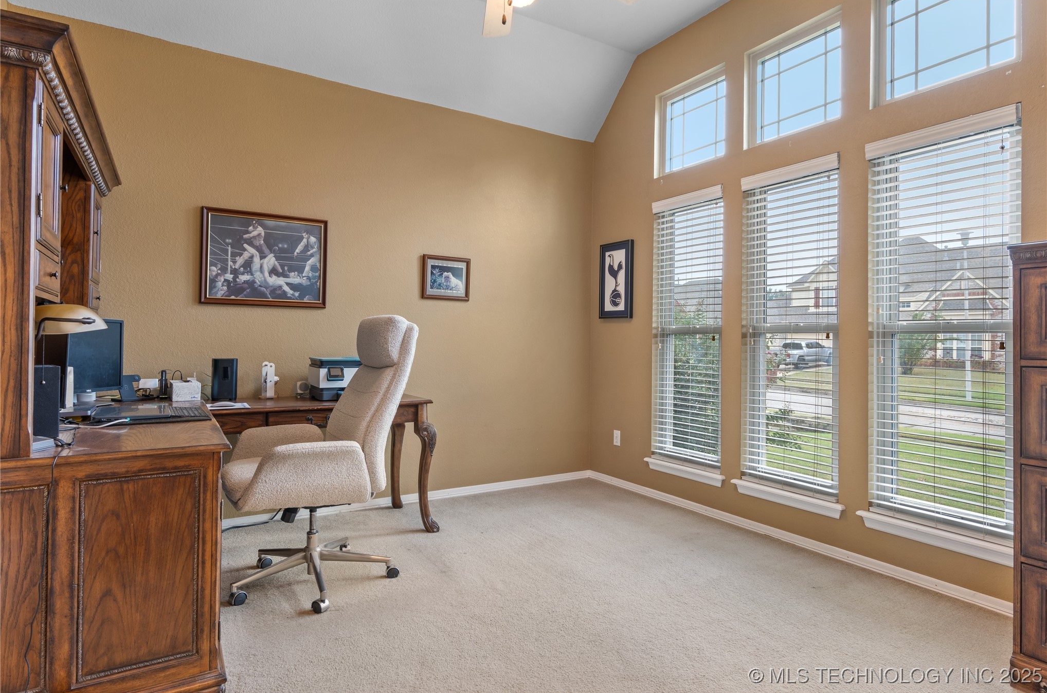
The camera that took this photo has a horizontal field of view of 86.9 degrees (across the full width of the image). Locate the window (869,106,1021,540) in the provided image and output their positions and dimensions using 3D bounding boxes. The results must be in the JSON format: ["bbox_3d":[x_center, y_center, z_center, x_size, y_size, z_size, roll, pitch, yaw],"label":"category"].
[{"bbox_3d":[1.868,-0.076,2.494,0.055,1.705,0.588,0,0,-31],"label":"window"}]

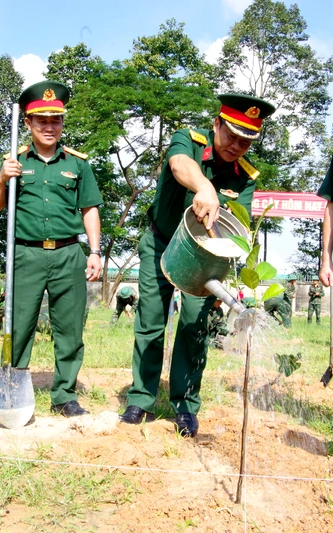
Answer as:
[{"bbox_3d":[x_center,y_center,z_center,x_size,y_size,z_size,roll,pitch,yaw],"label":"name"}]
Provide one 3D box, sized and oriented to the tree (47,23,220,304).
[{"bbox_3d":[-1.872,-5.787,34.000,9.600,16.000,8.600,1,-3,0],"label":"tree"}]

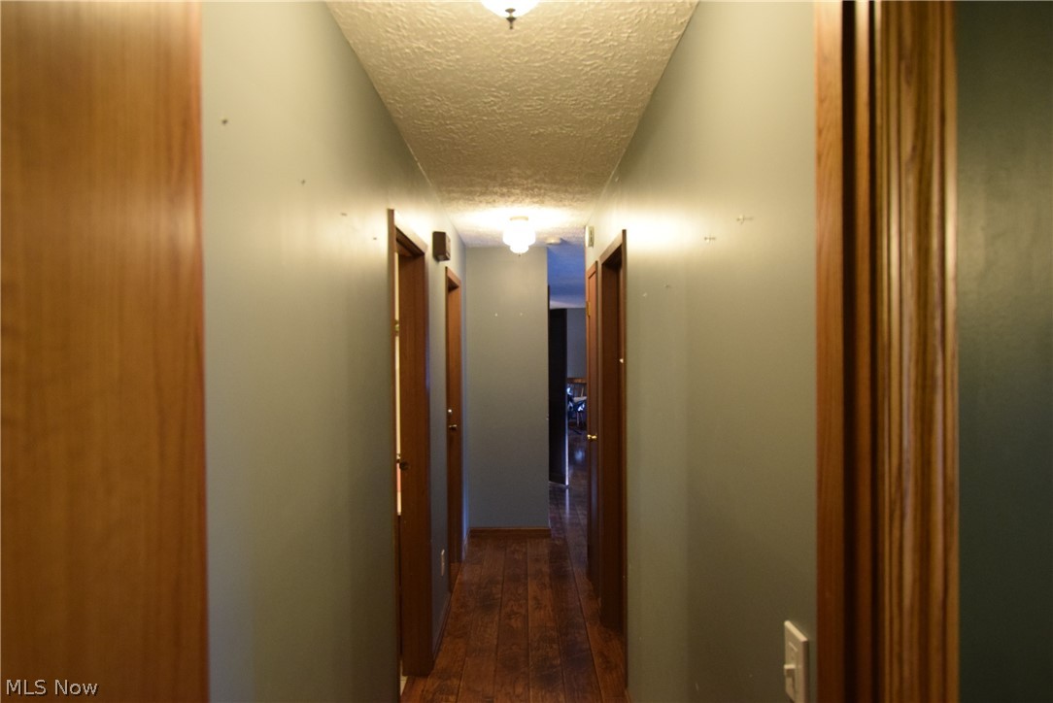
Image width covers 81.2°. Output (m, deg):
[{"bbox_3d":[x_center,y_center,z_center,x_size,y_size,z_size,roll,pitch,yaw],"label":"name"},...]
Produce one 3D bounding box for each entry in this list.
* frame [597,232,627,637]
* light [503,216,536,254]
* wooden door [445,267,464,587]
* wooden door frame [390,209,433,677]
[{"bbox_3d":[0.505,0.498,3.182,0.130,2.080,0.870,-1,0,0],"label":"frame"},{"bbox_3d":[-0.047,-0.772,4.129,0.220,0.250,0.220,-1,0,0],"label":"light"},{"bbox_3d":[-0.532,0.510,4.220,0.100,2.080,0.740,-1,0,0],"label":"wooden door"},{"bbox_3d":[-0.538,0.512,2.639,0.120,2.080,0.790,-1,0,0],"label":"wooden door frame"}]

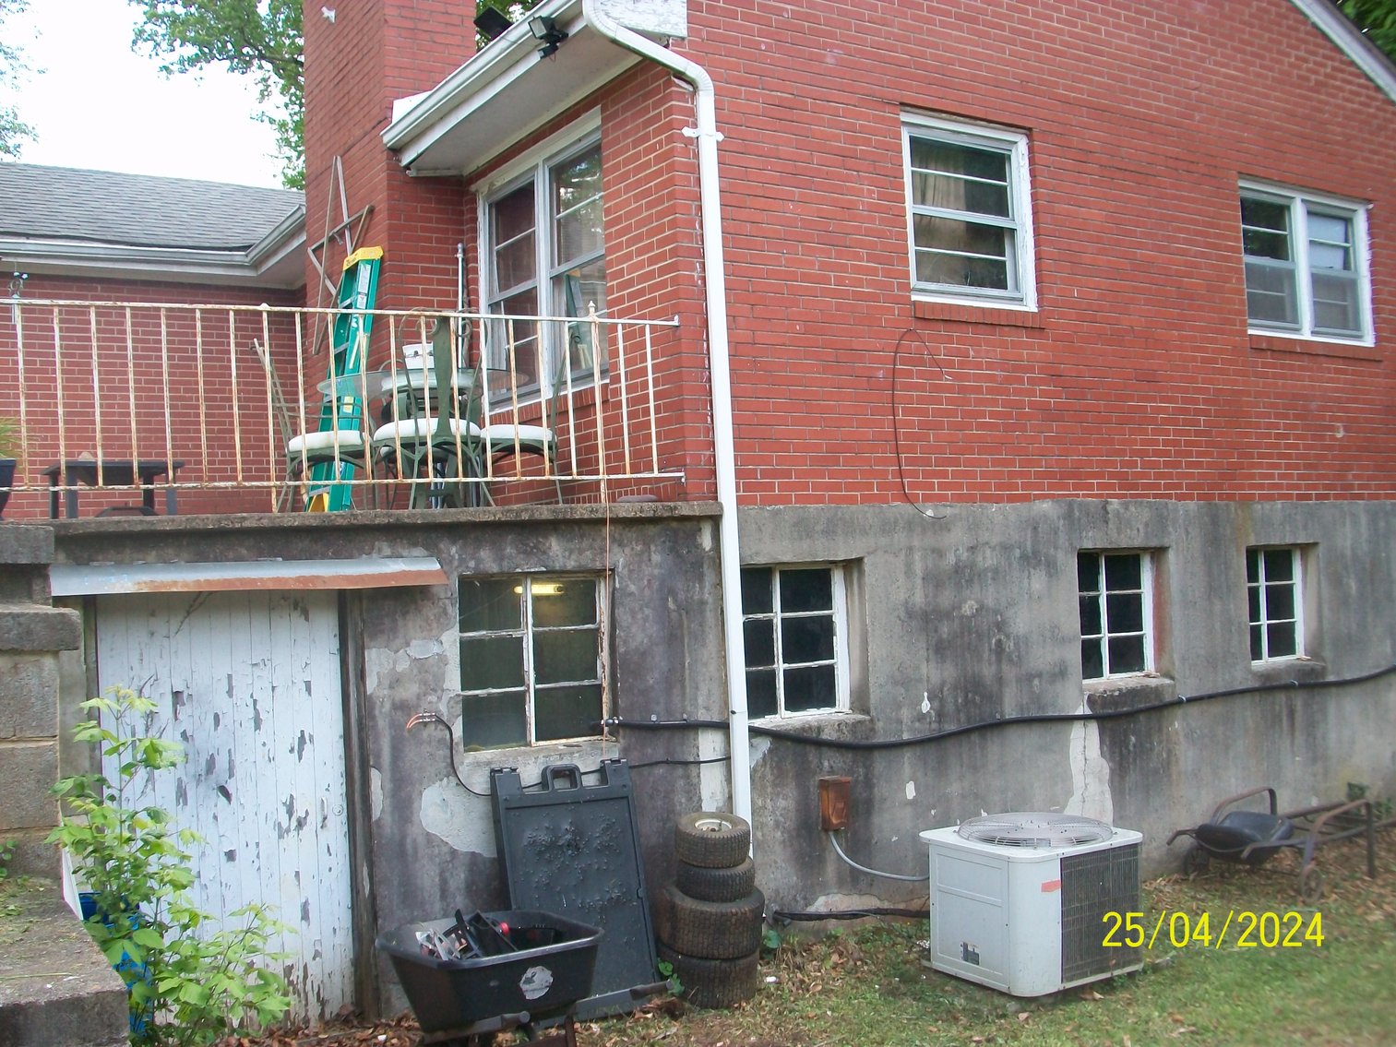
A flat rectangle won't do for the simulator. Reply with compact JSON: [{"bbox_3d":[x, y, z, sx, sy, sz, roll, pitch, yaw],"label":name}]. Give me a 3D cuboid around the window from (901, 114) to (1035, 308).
[{"bbox_3d":[1.529,-1.738,7.758,1.020,1.030,0.120,-1,-3,-33],"label":"window"}]

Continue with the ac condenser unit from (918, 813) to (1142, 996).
[{"bbox_3d":[1.562,1.756,6.482,0.787,0.650,0.703,-1,-3,-33],"label":"ac condenser unit"}]

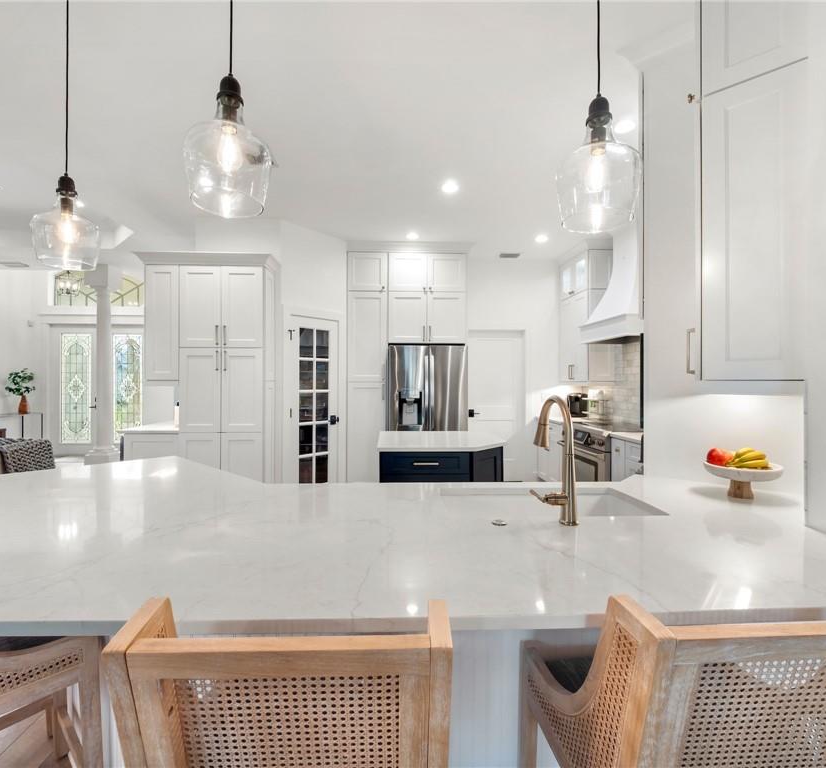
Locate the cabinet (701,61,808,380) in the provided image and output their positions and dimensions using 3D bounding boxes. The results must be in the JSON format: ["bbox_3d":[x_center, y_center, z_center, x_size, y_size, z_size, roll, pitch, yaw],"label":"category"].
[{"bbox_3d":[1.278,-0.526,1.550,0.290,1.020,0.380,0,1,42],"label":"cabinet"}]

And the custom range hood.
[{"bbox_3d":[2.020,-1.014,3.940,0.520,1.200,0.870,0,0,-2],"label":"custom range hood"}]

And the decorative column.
[{"bbox_3d":[-4.470,-0.186,6.020,0.340,3.020,0.340,0,0,-2],"label":"decorative column"}]

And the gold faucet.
[{"bbox_3d":[0.447,0.242,1.430,0.160,0.410,0.250,0,0,-7],"label":"gold faucet"}]

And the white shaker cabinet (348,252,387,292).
[{"bbox_3d":[-0.533,-1.298,5.080,0.460,0.460,0.600,0,0,-2],"label":"white shaker cabinet"}]

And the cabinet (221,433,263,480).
[{"bbox_3d":[-1.550,0.846,3.960,0.385,0.800,0.450,0,0,-2],"label":"cabinet"}]

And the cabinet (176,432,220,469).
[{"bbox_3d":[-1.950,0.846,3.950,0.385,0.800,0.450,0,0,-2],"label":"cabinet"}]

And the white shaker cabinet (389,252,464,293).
[{"bbox_3d":[0.151,-1.298,5.100,0.915,0.460,0.600,0,0,-2],"label":"white shaker cabinet"}]

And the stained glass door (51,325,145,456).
[{"bbox_3d":[-5.690,0.126,7.580,1.850,2.380,0.090,0,0,-2],"label":"stained glass door"}]

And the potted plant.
[{"bbox_3d":[-6.760,0.129,7.150,0.440,0.790,0.420,0,0,-2],"label":"potted plant"}]

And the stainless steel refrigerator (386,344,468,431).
[{"bbox_3d":[0.165,0.437,5.060,0.910,1.780,0.740,0,0,-2],"label":"stainless steel refrigerator"}]

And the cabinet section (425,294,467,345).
[{"bbox_3d":[0.376,-0.793,5.220,0.470,0.597,0.580,0,0,-2],"label":"cabinet section"}]

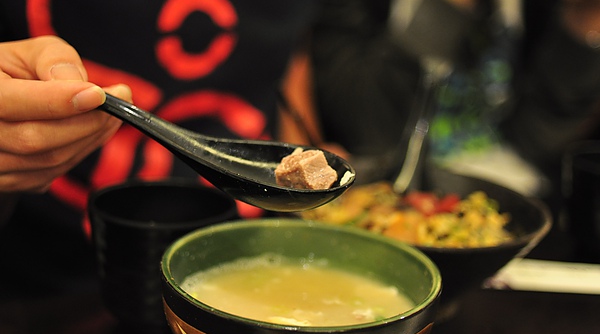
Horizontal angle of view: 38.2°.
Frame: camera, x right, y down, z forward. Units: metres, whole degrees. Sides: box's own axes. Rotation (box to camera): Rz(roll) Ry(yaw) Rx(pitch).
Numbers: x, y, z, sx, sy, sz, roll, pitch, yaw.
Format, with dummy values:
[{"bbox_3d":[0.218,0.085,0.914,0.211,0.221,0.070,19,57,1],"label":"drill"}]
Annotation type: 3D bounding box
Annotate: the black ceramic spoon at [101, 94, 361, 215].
[{"bbox_3d":[-0.048,-0.012,0.402,0.153,0.045,0.046,11,26,16],"label":"black ceramic spoon"}]

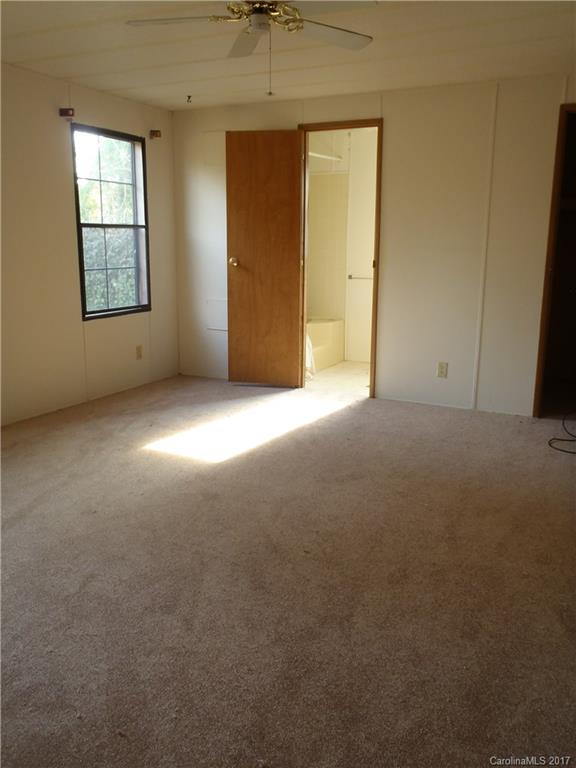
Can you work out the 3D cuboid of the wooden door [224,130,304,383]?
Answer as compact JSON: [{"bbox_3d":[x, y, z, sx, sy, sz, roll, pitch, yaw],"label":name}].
[{"bbox_3d":[-0.191,-0.977,5.062,0.617,2.017,0.045,3,13,14],"label":"wooden door"}]

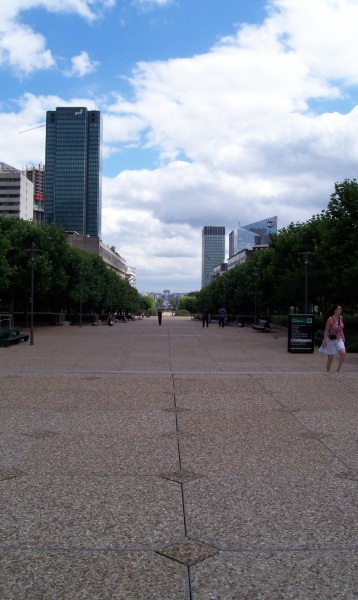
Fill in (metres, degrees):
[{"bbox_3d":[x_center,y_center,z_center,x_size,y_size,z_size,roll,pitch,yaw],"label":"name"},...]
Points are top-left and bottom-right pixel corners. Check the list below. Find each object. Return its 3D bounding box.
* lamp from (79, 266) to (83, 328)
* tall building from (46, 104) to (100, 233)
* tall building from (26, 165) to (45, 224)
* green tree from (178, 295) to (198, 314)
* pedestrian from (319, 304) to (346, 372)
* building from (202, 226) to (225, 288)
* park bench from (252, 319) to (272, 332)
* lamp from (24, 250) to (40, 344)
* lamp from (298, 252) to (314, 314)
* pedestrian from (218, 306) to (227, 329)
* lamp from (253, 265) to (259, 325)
[{"bbox_3d":[-7.321,-0.170,43.858,0.800,4.500,0.800,1,0,-1],"label":"lamp"},{"bbox_3d":[-89.497,-79.056,516.126,47.000,166.000,45.000,1,0,-1],"label":"tall building"},{"bbox_3d":[-139.840,-66.134,595.000,23.000,134.000,23.000,1,0,34],"label":"tall building"},{"bbox_3d":[2.940,1.400,165.000,6.000,5.800,6.000,1,0,-1],"label":"green tree"},{"bbox_3d":[3.373,0.912,12.950,0.530,1.630,0.430,1,0,-37],"label":"pedestrian"},{"bbox_3d":[44.747,-38.393,751.021,26.000,105.000,36.000,1,0,-1],"label":"building"},{"bbox_3d":[6.219,1.891,43.741,0.700,0.820,3.200,1,0,-1],"label":"park bench"},{"bbox_3d":[-6.800,-0.139,27.265,0.800,4.500,0.800,1,0,-1],"label":"lamp"},{"bbox_3d":[5.913,0.049,27.528,0.800,4.500,0.800,1,0,-1],"label":"lamp"},{"bbox_3d":[3.606,1.410,48.300,0.500,1.750,0.400,1,0,-1],"label":"pedestrian"},{"bbox_3d":[5.632,0.023,43.126,0.800,4.500,0.800,1,0,-1],"label":"lamp"}]

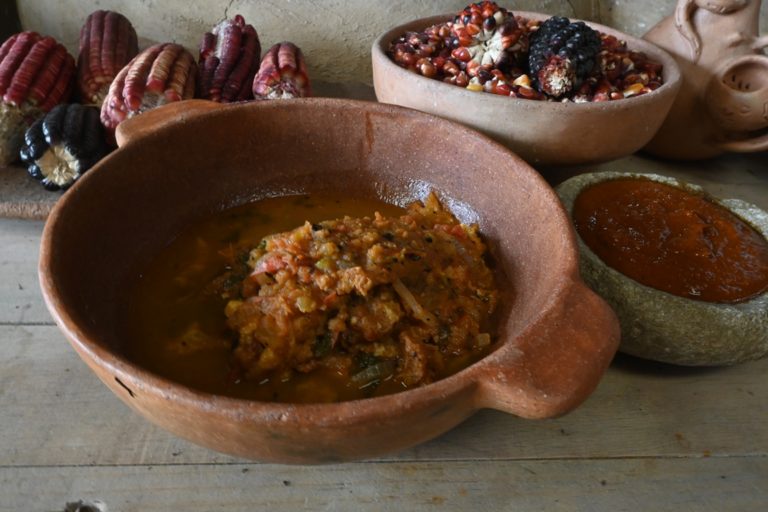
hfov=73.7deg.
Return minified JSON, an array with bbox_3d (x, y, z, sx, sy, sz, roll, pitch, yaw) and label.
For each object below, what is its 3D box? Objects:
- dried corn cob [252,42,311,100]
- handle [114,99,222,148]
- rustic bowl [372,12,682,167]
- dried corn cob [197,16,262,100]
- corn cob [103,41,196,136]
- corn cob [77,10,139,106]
[{"bbox_3d":[-0.093,-0.173,0.475,0.048,0.048,0.100,-3,40,-7],"label":"dried corn cob"},{"bbox_3d":[-0.139,-0.091,0.335,0.036,0.023,0.080,32,49,28],"label":"handle"},{"bbox_3d":[0.117,-0.138,0.443,0.249,0.080,0.202,-6,43,-10],"label":"rustic bowl"},{"bbox_3d":[-0.139,-0.184,0.470,0.050,0.050,0.120,-3,47,-7],"label":"dried corn cob"},{"bbox_3d":[-0.189,-0.145,0.428,0.057,0.057,0.103,0,42,-4],"label":"corn cob"},{"bbox_3d":[-0.248,-0.183,0.464,0.048,0.048,0.115,-13,51,-18],"label":"corn cob"}]

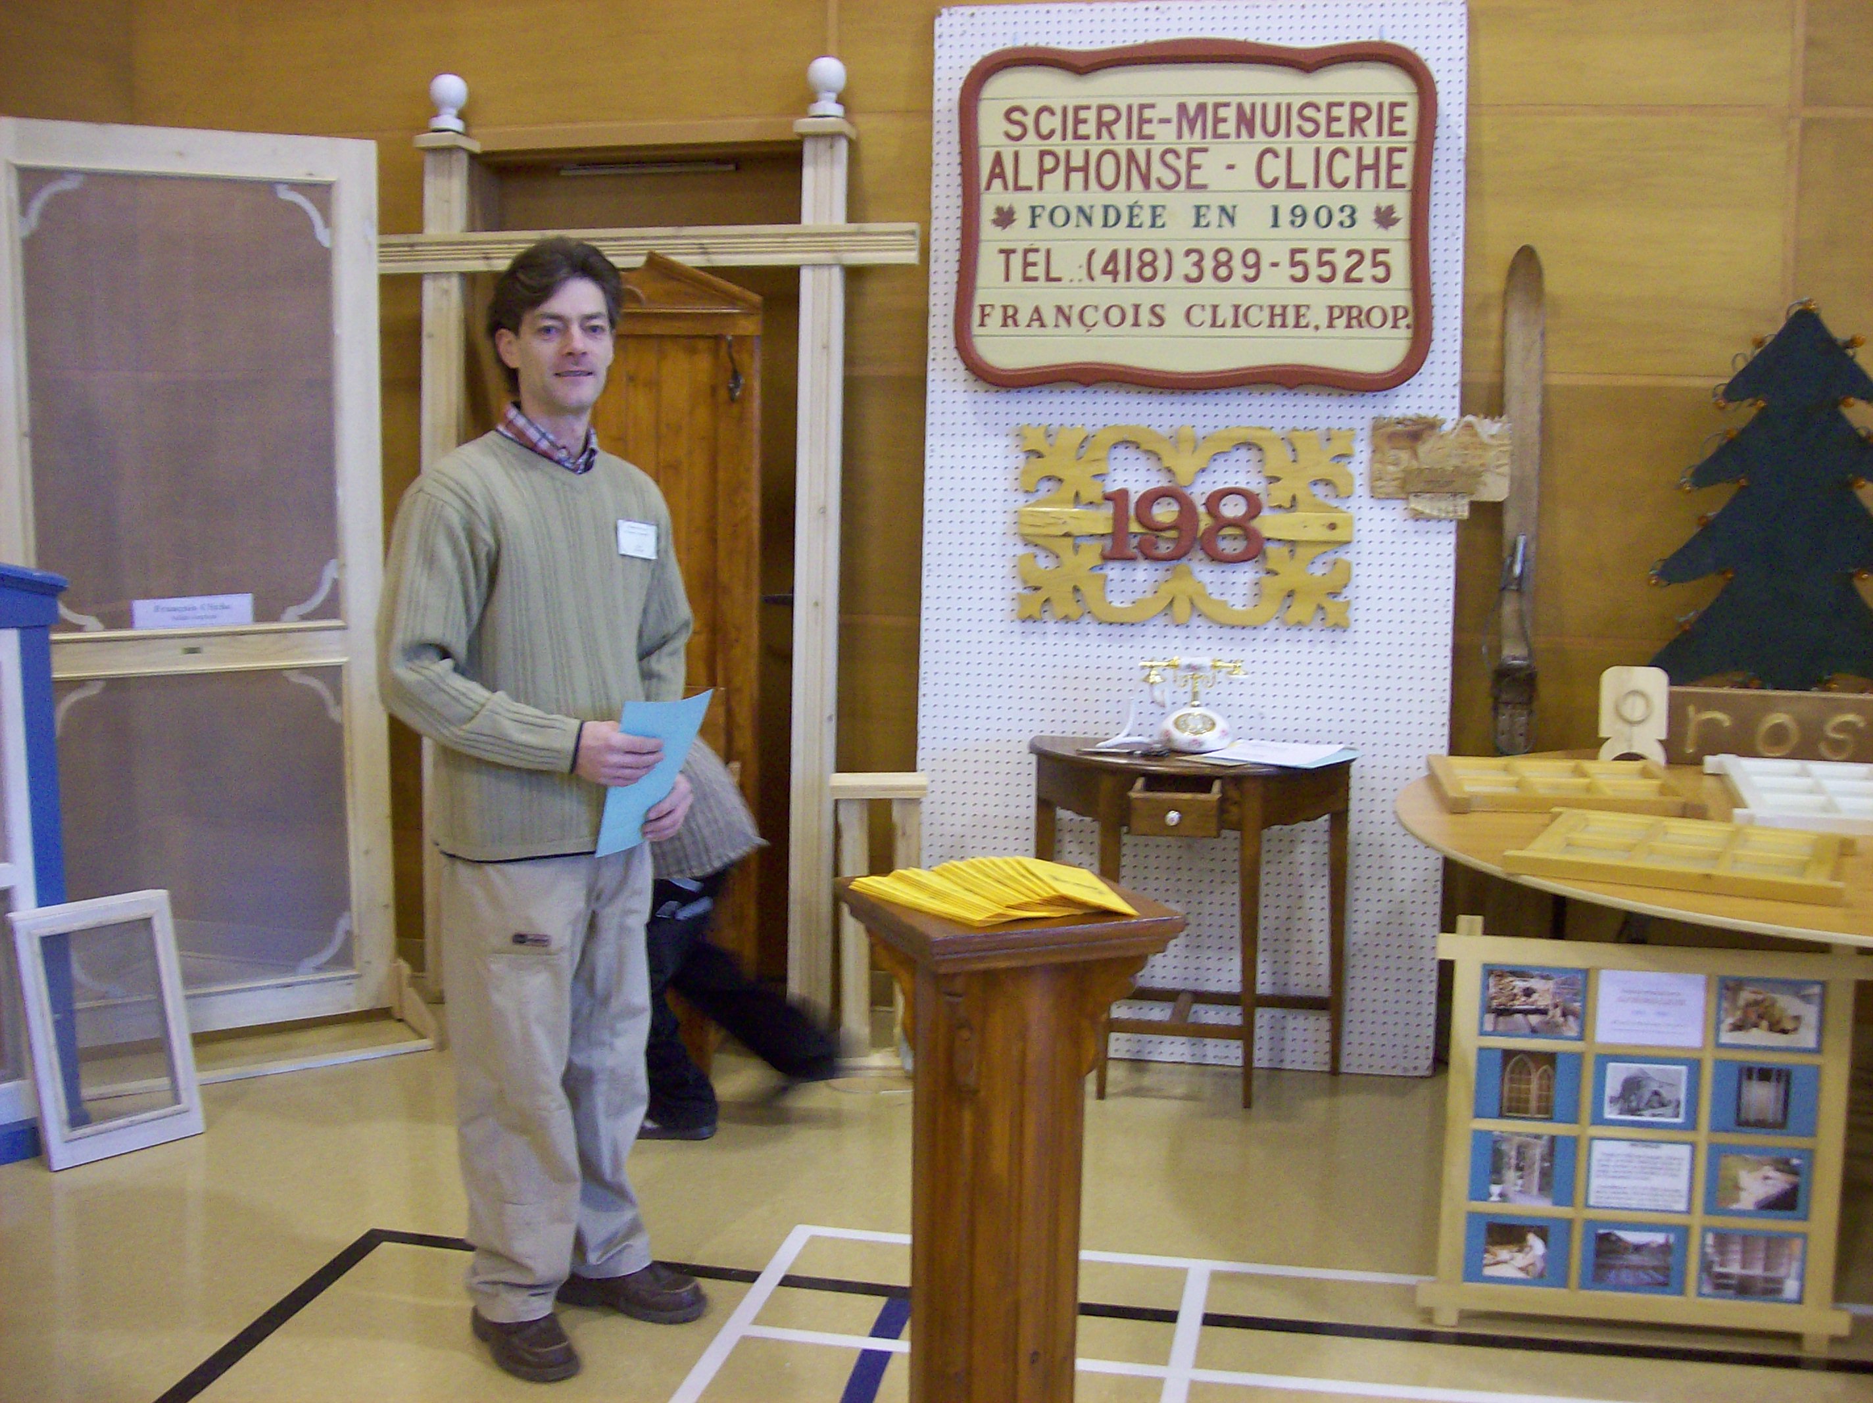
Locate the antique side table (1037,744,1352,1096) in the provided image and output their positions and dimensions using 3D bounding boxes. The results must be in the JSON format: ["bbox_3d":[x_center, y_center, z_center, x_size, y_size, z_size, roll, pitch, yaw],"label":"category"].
[{"bbox_3d":[0.529,0.497,4.274,0.736,0.743,0.413,2,7,11],"label":"antique side table"}]

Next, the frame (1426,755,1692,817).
[{"bbox_3d":[1.249,0.171,3.854,0.479,0.037,0.534,1,7,5],"label":"frame"}]

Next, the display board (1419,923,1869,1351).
[{"bbox_3d":[1.127,0.687,3.031,0.685,0.672,0.045,2,2,11],"label":"display board"}]

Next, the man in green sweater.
[{"bbox_3d":[-0.573,0.151,2.941,0.403,1.704,0.514,7,9,44],"label":"man in green sweater"}]

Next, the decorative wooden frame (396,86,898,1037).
[{"bbox_3d":[-0.740,-0.361,4.711,1.331,2.308,0.171,2,7,11],"label":"decorative wooden frame"}]

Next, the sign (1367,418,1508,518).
[{"bbox_3d":[1.128,-0.523,4.321,0.307,0.230,0.045,2,3,11],"label":"sign"}]

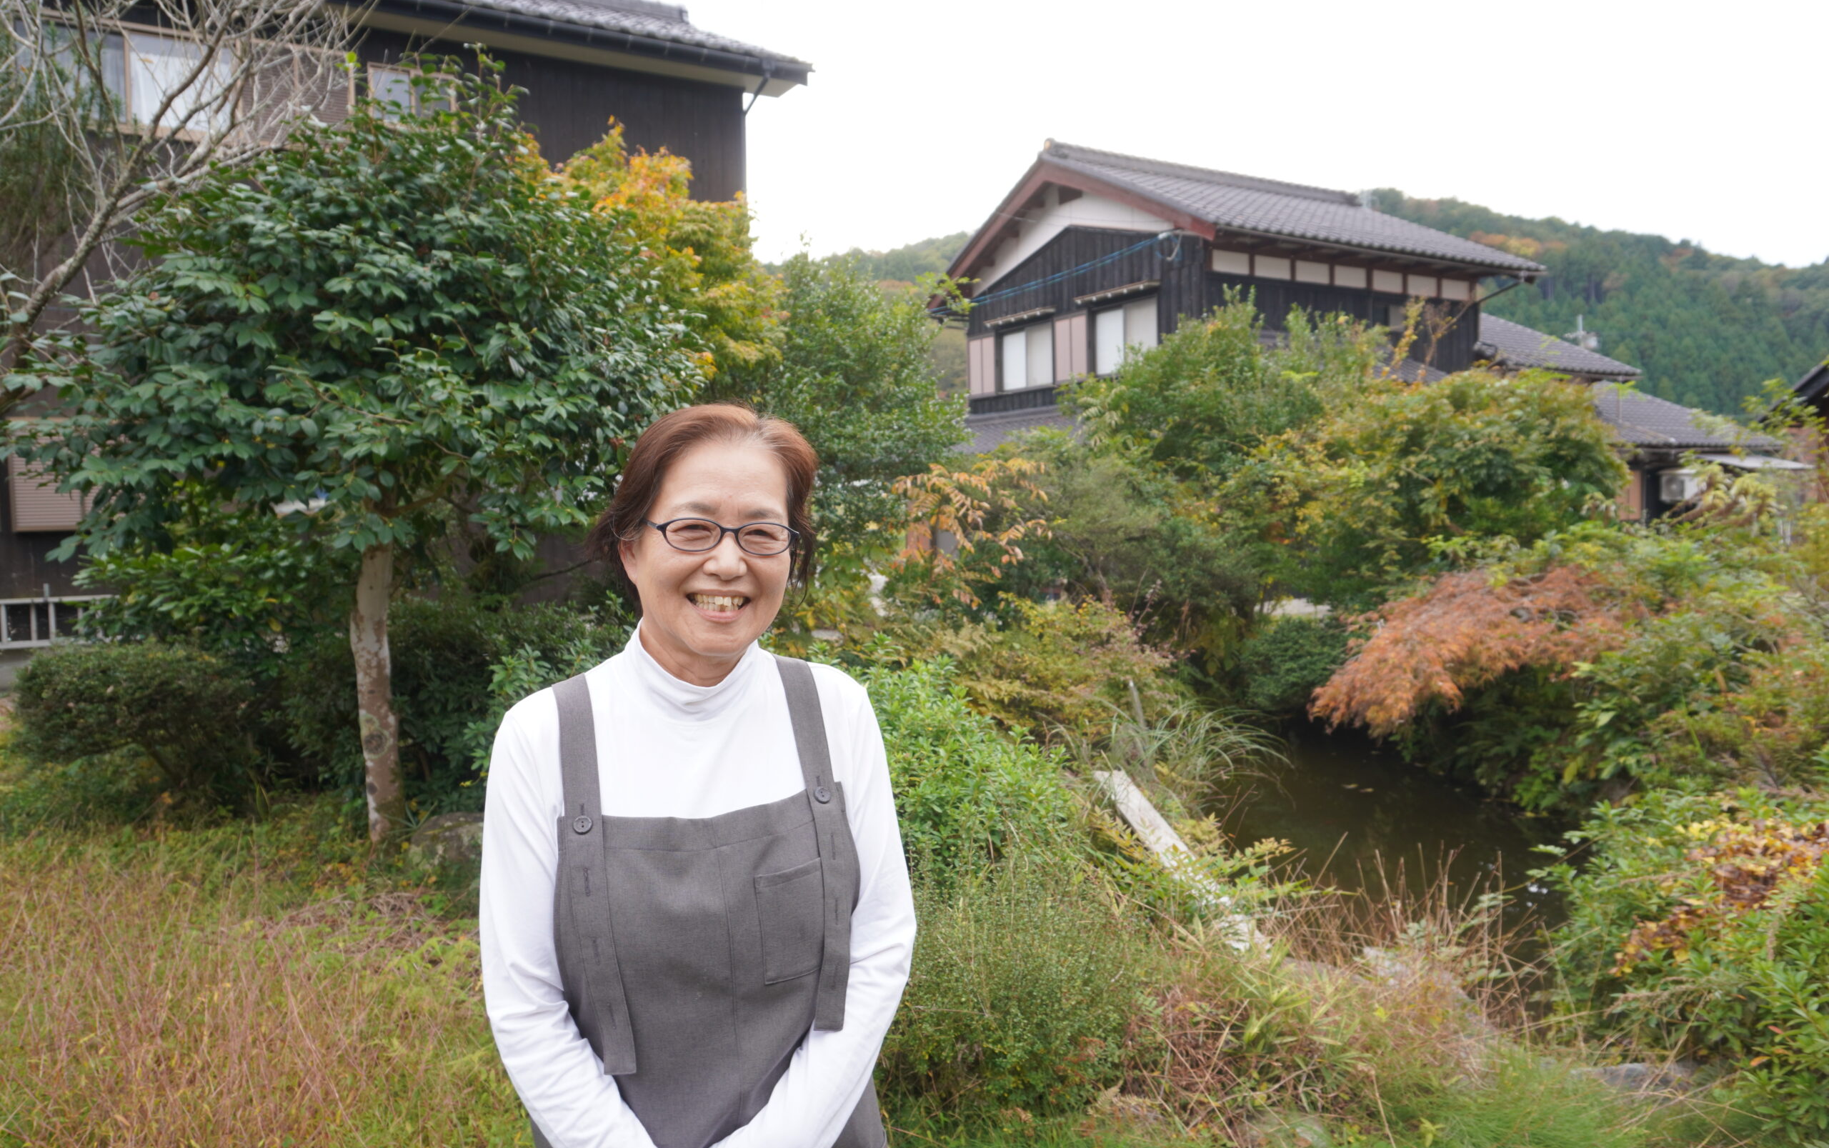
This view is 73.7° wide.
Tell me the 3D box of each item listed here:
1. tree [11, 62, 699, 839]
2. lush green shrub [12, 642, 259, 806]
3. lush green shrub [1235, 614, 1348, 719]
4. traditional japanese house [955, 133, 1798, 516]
[{"bbox_3d":[-2.429,-0.502,5.278,2.850,3.390,2.700,-2,4,-25],"label":"tree"},{"bbox_3d":[-3.942,0.764,6.200,1.200,0.800,1.100,-3,4,-33],"label":"lush green shrub"},{"bbox_3d":[3.046,0.770,9.862,0.980,0.810,0.900,0,3,17],"label":"lush green shrub"},{"bbox_3d":[10.071,-3.947,25.002,18.600,7.660,8.700,-3,4,-31],"label":"traditional japanese house"}]

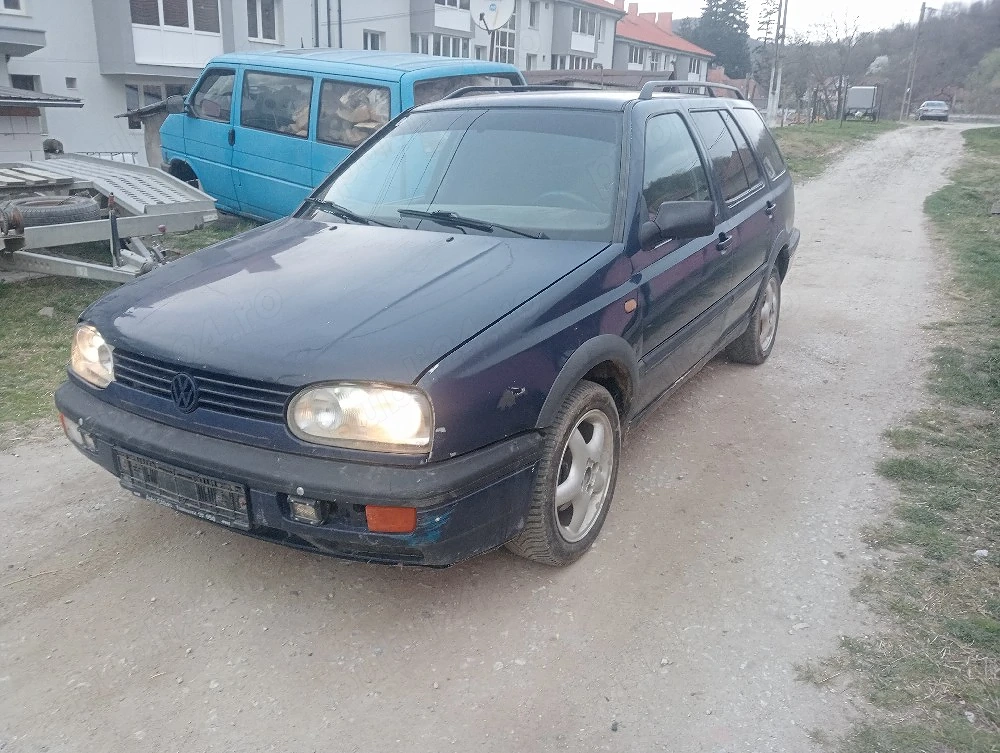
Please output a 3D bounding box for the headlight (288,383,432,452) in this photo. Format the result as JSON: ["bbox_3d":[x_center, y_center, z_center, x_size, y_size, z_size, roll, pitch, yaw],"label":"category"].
[{"bbox_3d":[-0.343,0.092,1.985,0.365,0.165,0.150,7,20,22],"label":"headlight"}]

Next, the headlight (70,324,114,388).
[{"bbox_3d":[-1.252,-0.069,2.497,0.365,0.165,0.150,13,22,36],"label":"headlight"}]

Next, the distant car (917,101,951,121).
[{"bbox_3d":[33.449,-20.486,62.500,1.720,1.420,4.450,8,19,18],"label":"distant car"}]

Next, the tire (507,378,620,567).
[{"bbox_3d":[0.178,0.286,2.513,0.200,0.580,0.580,11,20,29],"label":"tire"}]

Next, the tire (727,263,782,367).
[{"bbox_3d":[1.438,-0.368,4.627,0.200,0.580,0.580,10,21,29],"label":"tire"}]

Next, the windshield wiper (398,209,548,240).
[{"bbox_3d":[-0.115,-0.527,2.780,0.660,0.055,0.080,17,24,32],"label":"windshield wiper"}]

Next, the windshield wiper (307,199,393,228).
[{"bbox_3d":[-0.600,-0.672,3.306,0.550,0.060,0.070,20,25,28],"label":"windshield wiper"}]

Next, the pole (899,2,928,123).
[{"bbox_3d":[31.689,-24.188,62.000,0.500,8.500,0.400,9,19,24],"label":"pole"}]

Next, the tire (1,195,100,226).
[{"bbox_3d":[-3.239,-1.184,5.850,0.610,0.180,0.610,13,22,28],"label":"tire"}]

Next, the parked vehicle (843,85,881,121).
[{"bbox_3d":[24.546,-18.537,55.000,2.000,2.250,3.500,8,18,22],"label":"parked vehicle"}]

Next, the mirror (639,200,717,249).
[{"bbox_3d":[0.624,-0.535,2.805,0.215,0.145,0.160,10,21,29],"label":"mirror"}]

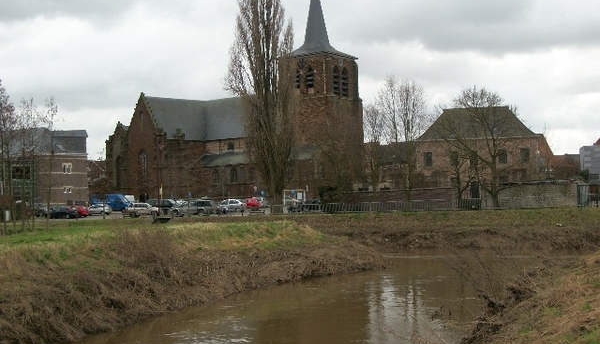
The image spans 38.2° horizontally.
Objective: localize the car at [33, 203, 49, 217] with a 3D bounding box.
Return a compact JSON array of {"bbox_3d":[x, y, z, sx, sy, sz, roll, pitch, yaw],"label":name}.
[{"bbox_3d":[-29.640,4.400,99.000,4.100,1.460,1.700,-2,-2,41],"label":"car"}]

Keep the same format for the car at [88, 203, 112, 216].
[{"bbox_3d":[-24.880,4.670,107.000,3.950,1.440,1.680,-1,-1,18],"label":"car"}]

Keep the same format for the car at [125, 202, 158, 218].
[{"bbox_3d":[-17.010,4.110,93.000,4.200,1.450,1.680,-1,-1,-16],"label":"car"}]

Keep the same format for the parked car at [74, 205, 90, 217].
[{"bbox_3d":[-25.830,4.630,102.000,1.680,1.430,4.000,0,-2,-45],"label":"parked car"}]

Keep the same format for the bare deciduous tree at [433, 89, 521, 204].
[{"bbox_3d":[18.640,-2.620,91.000,9.000,12.900,8.400,-1,-1,0],"label":"bare deciduous tree"}]

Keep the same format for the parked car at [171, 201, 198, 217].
[{"bbox_3d":[-12.070,3.970,93.000,4.300,1.580,1.740,-1,-1,-3],"label":"parked car"}]

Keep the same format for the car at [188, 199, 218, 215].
[{"bbox_3d":[-10.630,3.870,93.500,4.400,1.680,1.780,-1,-1,-3],"label":"car"}]

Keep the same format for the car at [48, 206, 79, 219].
[{"bbox_3d":[-26.800,4.600,98.000,4.200,1.430,1.700,-1,-1,-16],"label":"car"}]

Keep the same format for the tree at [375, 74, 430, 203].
[{"bbox_3d":[11.120,-3.310,94.000,5.700,14.300,5.600,-1,-1,0],"label":"tree"}]

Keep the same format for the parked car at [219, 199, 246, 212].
[{"bbox_3d":[-7.710,3.900,99.000,3.950,1.440,1.680,0,-2,-41],"label":"parked car"}]

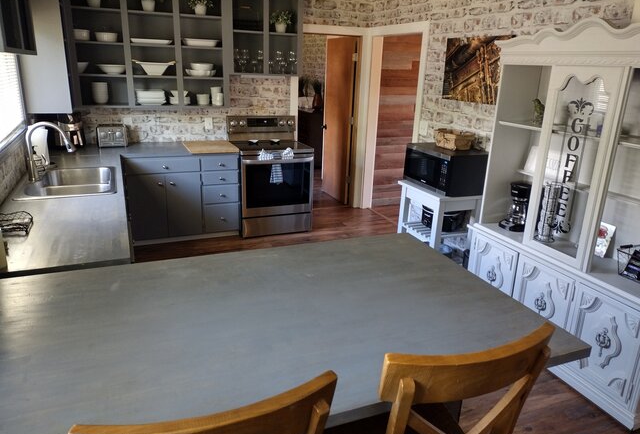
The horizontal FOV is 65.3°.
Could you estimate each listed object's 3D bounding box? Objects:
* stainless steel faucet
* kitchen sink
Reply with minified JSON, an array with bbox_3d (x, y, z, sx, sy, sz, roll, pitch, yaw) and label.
[{"bbox_3d":[-1.859,-0.457,3.455,0.297,0.406,0.074,-5,19,-21],"label":"stainless steel faucet"},{"bbox_3d":[-1.739,-0.161,3.518,0.559,0.188,0.837,-5,19,-21],"label":"kitchen sink"}]

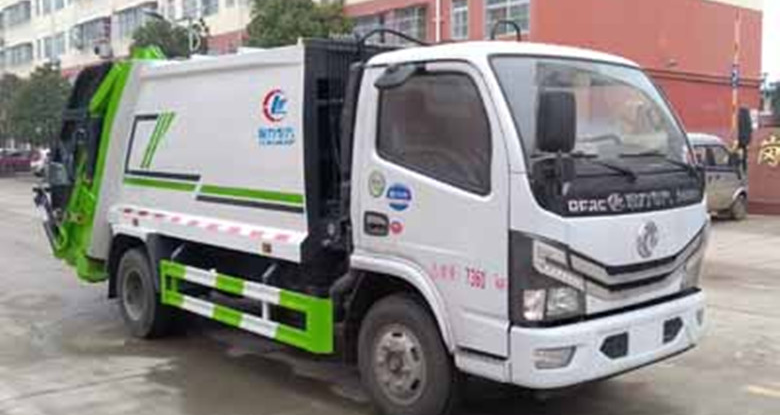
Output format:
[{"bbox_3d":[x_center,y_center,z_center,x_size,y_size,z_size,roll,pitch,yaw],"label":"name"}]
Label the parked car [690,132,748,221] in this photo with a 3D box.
[{"bbox_3d":[6.110,-0.644,17.089,4.050,1.850,1.640,-3,5,-32],"label":"parked car"}]

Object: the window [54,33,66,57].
[{"bbox_3d":[-22.918,-11.292,54.807,0.150,1.500,1.750,-4,6,-42],"label":"window"}]

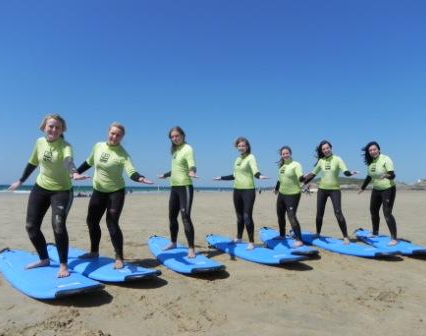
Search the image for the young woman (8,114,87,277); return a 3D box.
[{"bbox_3d":[-1.611,0.229,3.446,0.860,1.610,0.630,1,-3,-2],"label":"young woman"}]

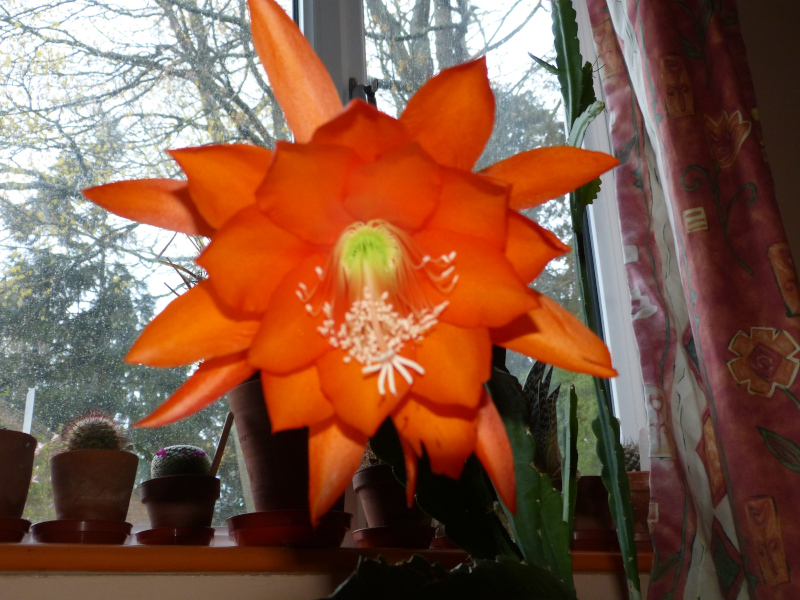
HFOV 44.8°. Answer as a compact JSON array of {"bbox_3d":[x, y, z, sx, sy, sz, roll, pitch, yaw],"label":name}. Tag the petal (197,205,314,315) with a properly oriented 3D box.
[{"bbox_3d":[-0.049,-0.014,0.333,0.046,0.035,0.014,-6,13,-30],"label":"petal"}]

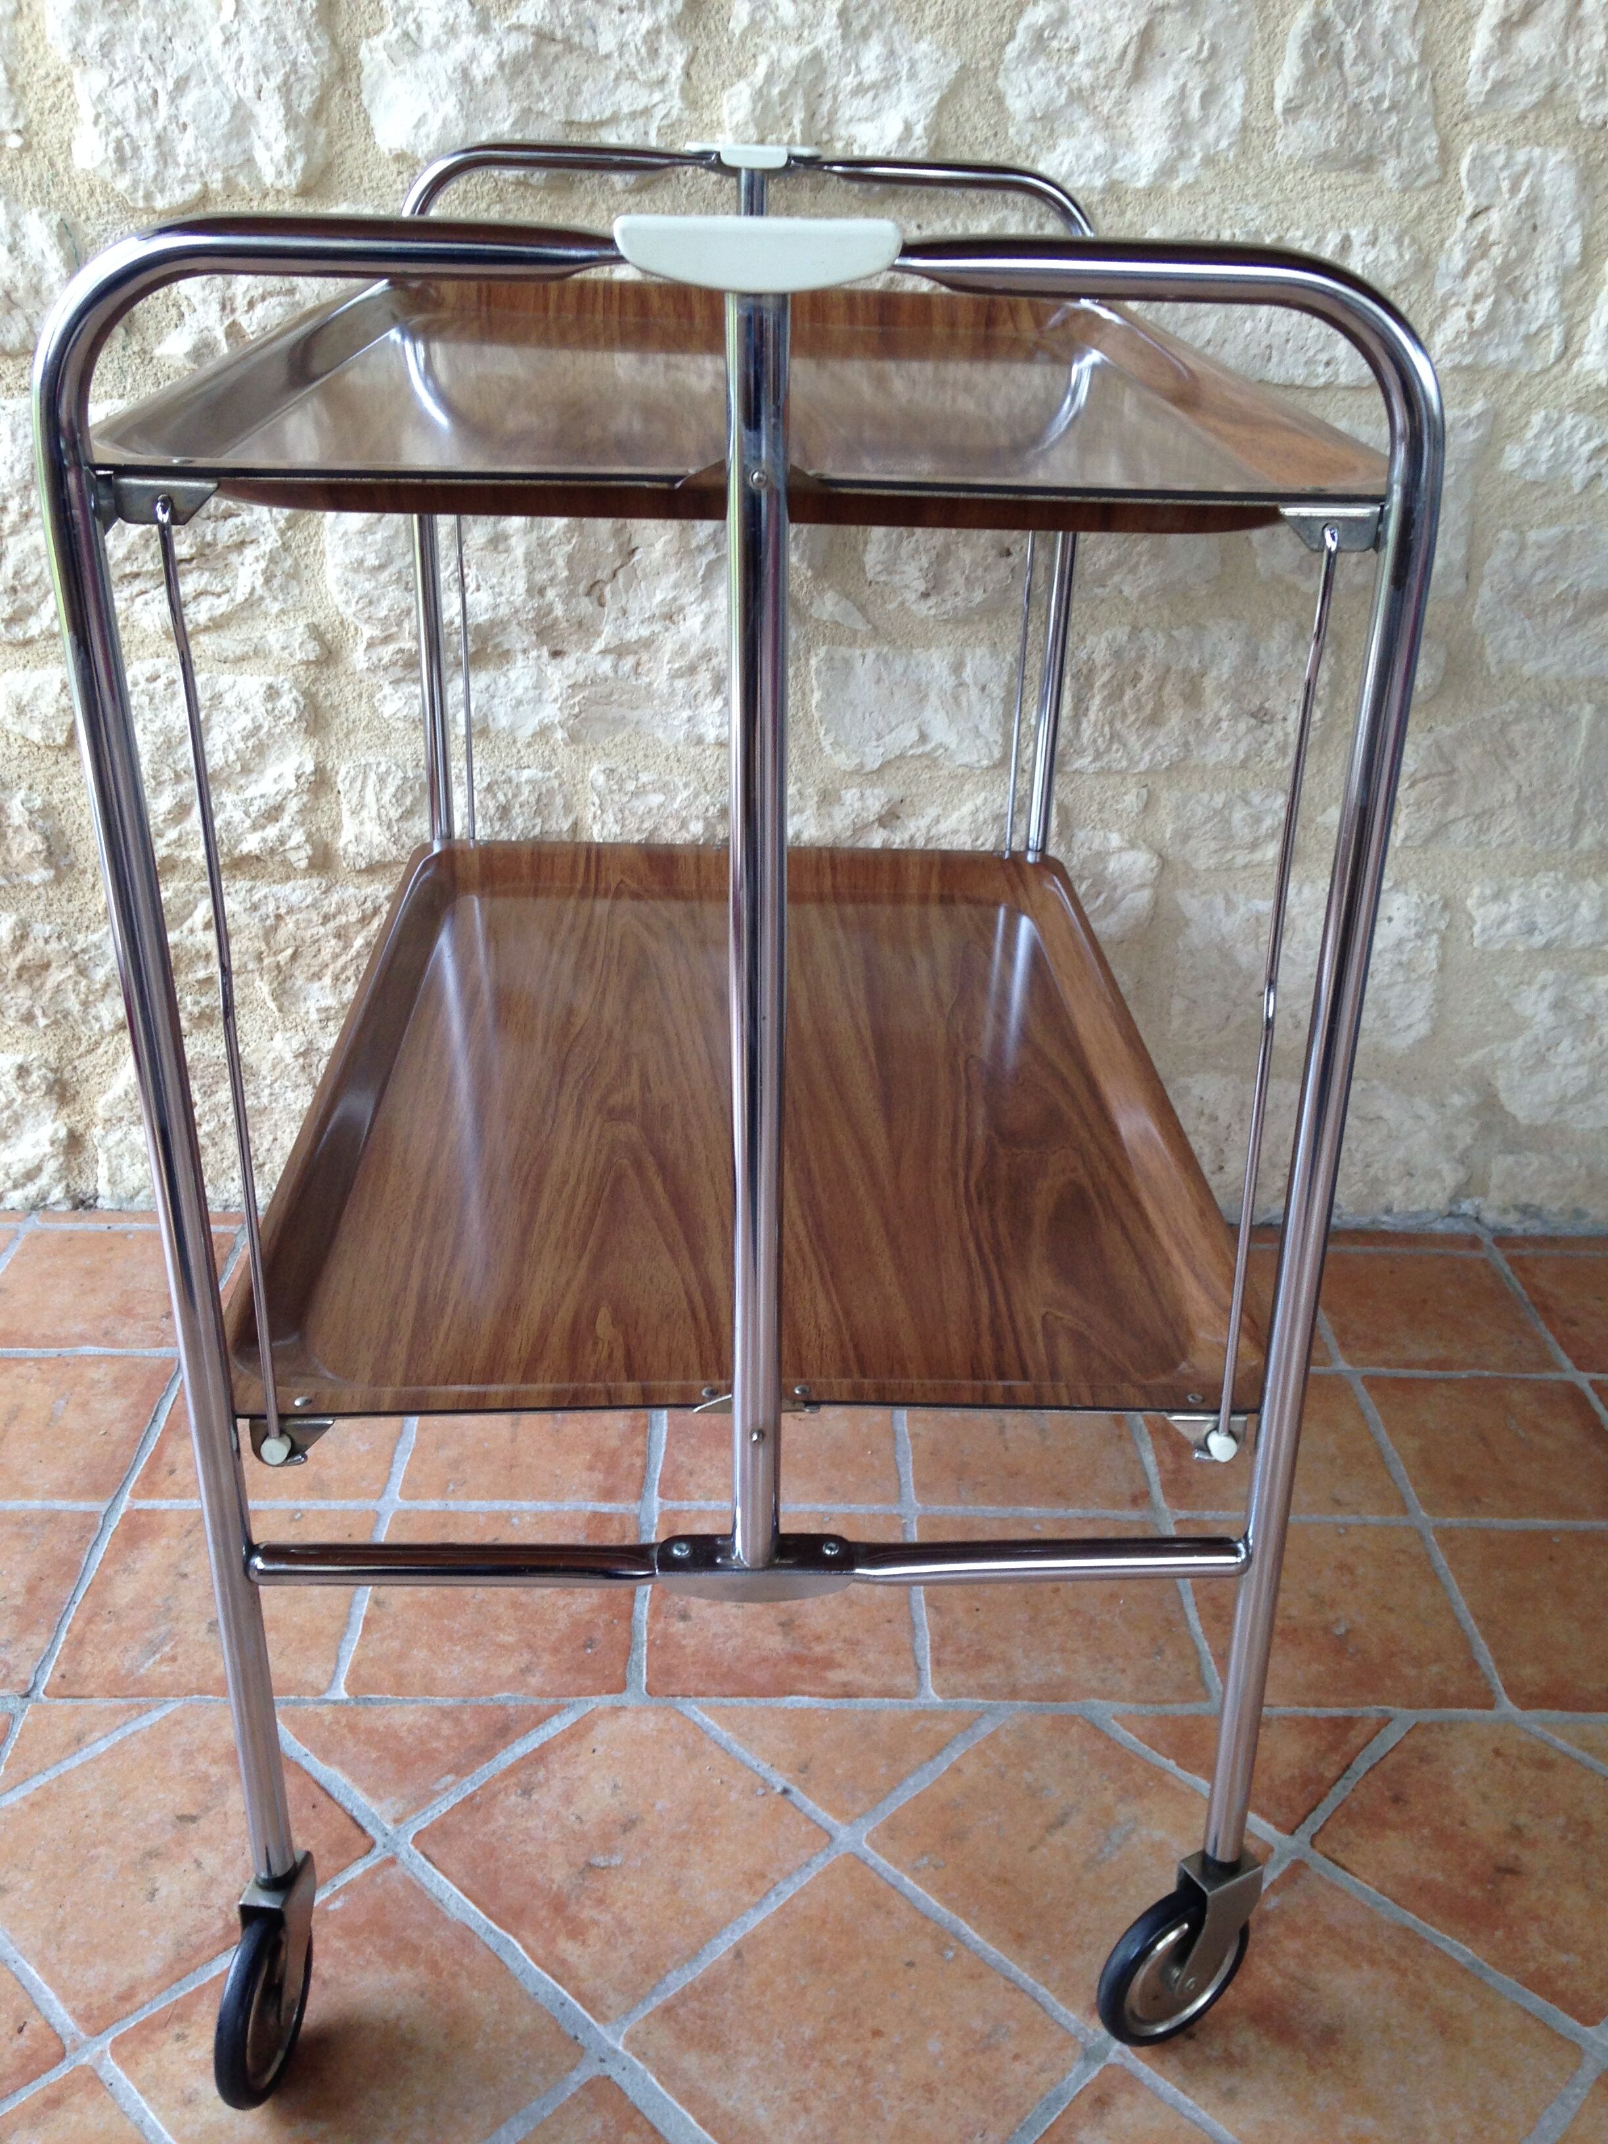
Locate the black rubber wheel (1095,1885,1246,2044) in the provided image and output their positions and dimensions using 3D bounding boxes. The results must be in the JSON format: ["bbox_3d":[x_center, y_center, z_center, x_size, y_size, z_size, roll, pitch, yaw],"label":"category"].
[{"bbox_3d":[0.165,0.396,0.906,0.084,0.084,0.016,-14,30,-29],"label":"black rubber wheel"}]

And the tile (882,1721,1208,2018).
[{"bbox_3d":[0.136,0.389,1.028,0.150,0.010,0.150,-22,34,-40],"label":"tile"}]

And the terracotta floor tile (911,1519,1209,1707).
[{"bbox_3d":[0.143,0.308,1.170,0.150,0.010,0.150,1,27,-2],"label":"terracotta floor tile"}]

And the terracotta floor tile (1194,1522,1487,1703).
[{"bbox_3d":[0.302,0.315,1.188,0.150,0.010,0.154,0,26,-2],"label":"terracotta floor tile"}]

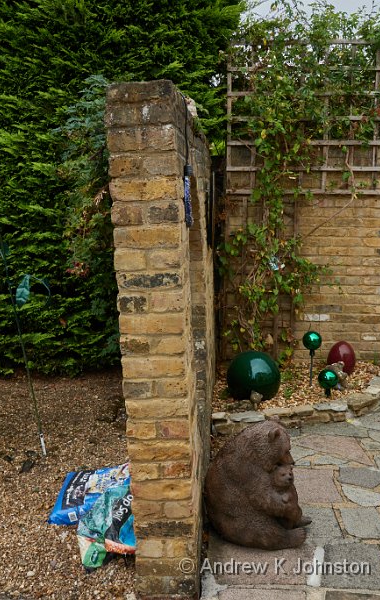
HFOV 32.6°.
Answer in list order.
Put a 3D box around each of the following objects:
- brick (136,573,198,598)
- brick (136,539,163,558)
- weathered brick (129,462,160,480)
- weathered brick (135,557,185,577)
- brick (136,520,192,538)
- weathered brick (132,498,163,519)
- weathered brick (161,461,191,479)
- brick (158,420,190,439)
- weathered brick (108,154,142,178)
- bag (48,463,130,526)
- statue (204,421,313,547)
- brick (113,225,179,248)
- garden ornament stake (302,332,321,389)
[{"bbox_3d":[-0.083,1.031,2.417,0.215,0.067,0.105,-2,11,4],"label":"brick"},{"bbox_3d":[-0.142,0.874,2.422,0.100,0.067,0.180,-2,12,2],"label":"brick"},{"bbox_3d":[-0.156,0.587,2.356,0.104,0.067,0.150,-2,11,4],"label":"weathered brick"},{"bbox_3d":[-0.090,0.957,2.403,0.205,0.067,0.105,-2,11,4],"label":"weathered brick"},{"bbox_3d":[-0.089,0.807,2.368,0.210,0.067,0.105,-2,12,2],"label":"brick"},{"bbox_3d":[-0.147,0.720,2.390,0.106,0.067,0.180,-2,12,2],"label":"weathered brick"},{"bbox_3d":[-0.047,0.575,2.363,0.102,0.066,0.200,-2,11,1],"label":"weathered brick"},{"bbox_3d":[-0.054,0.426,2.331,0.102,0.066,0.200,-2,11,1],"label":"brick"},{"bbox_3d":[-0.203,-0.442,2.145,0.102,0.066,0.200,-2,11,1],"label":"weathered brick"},{"bbox_3d":[-0.460,0.962,3.281,0.420,0.100,0.500,-1,11,-3],"label":"bag"},{"bbox_3d":[0.318,0.787,2.964,0.490,0.500,0.380,1,12,6],"label":"statue"},{"bbox_3d":[-0.136,-0.216,2.158,0.212,0.067,0.105,-2,12,2],"label":"brick"},{"bbox_3d":[0.858,0.418,4.560,0.132,0.400,0.132,0,11,0],"label":"garden ornament stake"}]

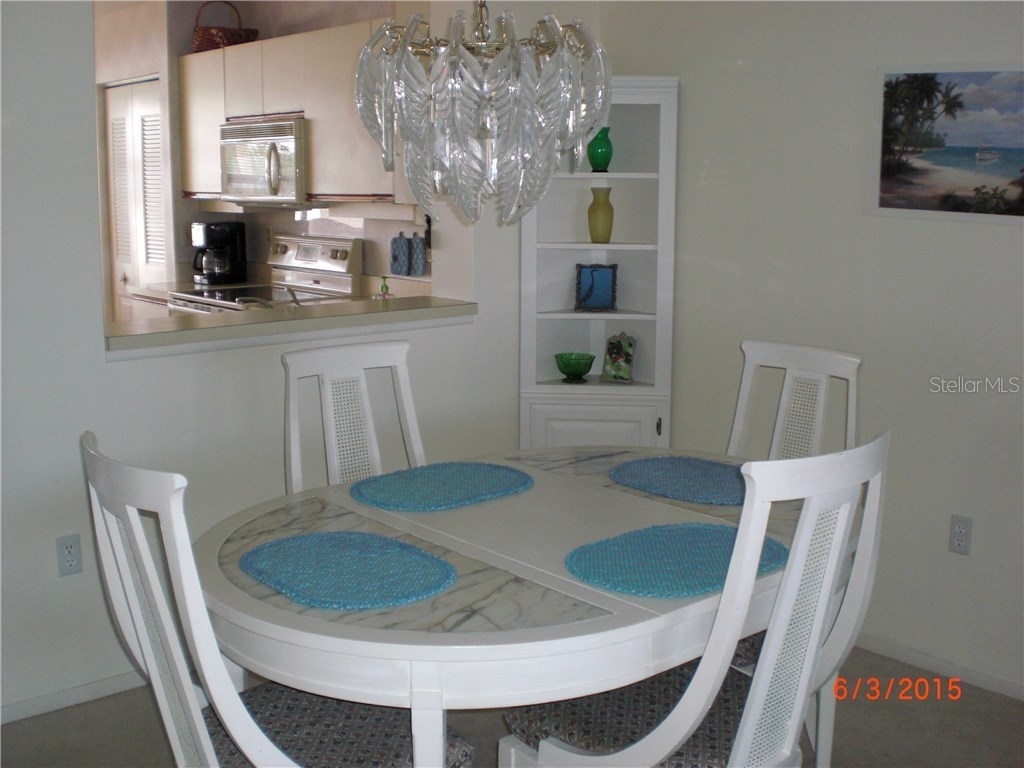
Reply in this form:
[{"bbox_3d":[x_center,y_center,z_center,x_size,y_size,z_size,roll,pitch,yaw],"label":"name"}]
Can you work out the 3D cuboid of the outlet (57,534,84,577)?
[{"bbox_3d":[-1.194,0.463,3.034,0.071,0.115,0.010,-9,14,-42],"label":"outlet"}]

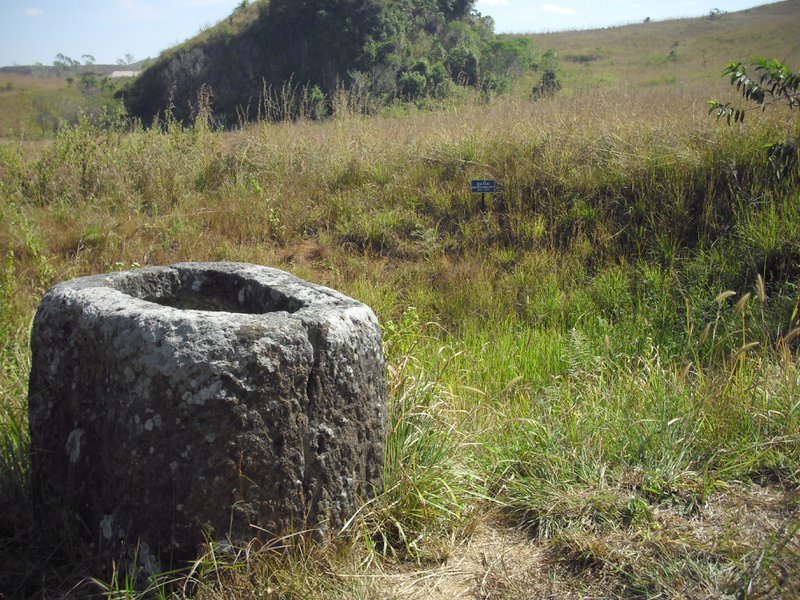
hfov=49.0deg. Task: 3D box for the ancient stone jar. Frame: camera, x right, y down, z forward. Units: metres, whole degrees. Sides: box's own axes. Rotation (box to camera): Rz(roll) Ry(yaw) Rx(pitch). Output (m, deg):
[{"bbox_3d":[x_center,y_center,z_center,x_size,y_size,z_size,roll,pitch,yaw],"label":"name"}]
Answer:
[{"bbox_3d":[-0.673,0.348,3.210,1.230,0.740,1.210,3,14,-1],"label":"ancient stone jar"}]

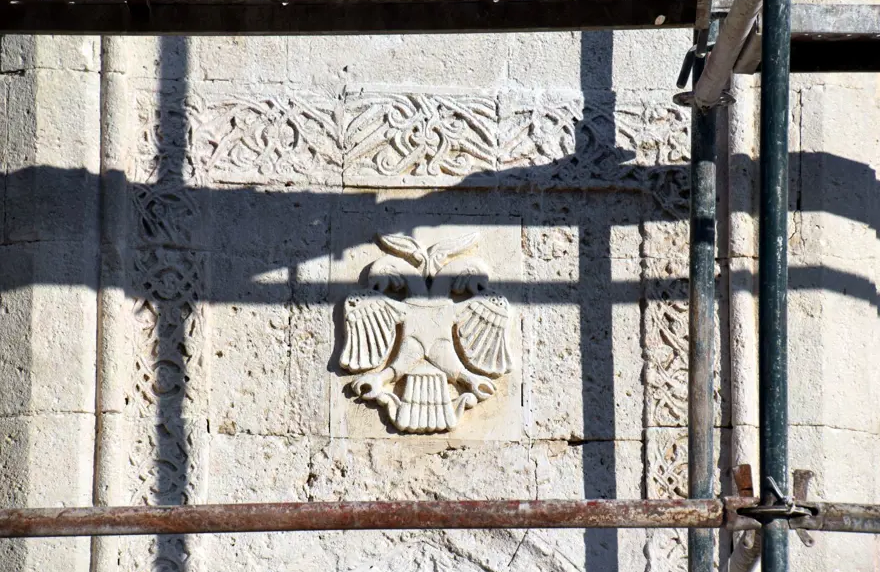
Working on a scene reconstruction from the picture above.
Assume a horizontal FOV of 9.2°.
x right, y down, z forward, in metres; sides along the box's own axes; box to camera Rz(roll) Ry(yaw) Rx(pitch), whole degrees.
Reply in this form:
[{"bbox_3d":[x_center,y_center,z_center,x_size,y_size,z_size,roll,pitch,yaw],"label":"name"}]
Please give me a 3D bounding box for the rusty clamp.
[{"bbox_3d":[0.575,0.380,9.400,0.145,0.135,0.125,1,-12,-2],"label":"rusty clamp"}]

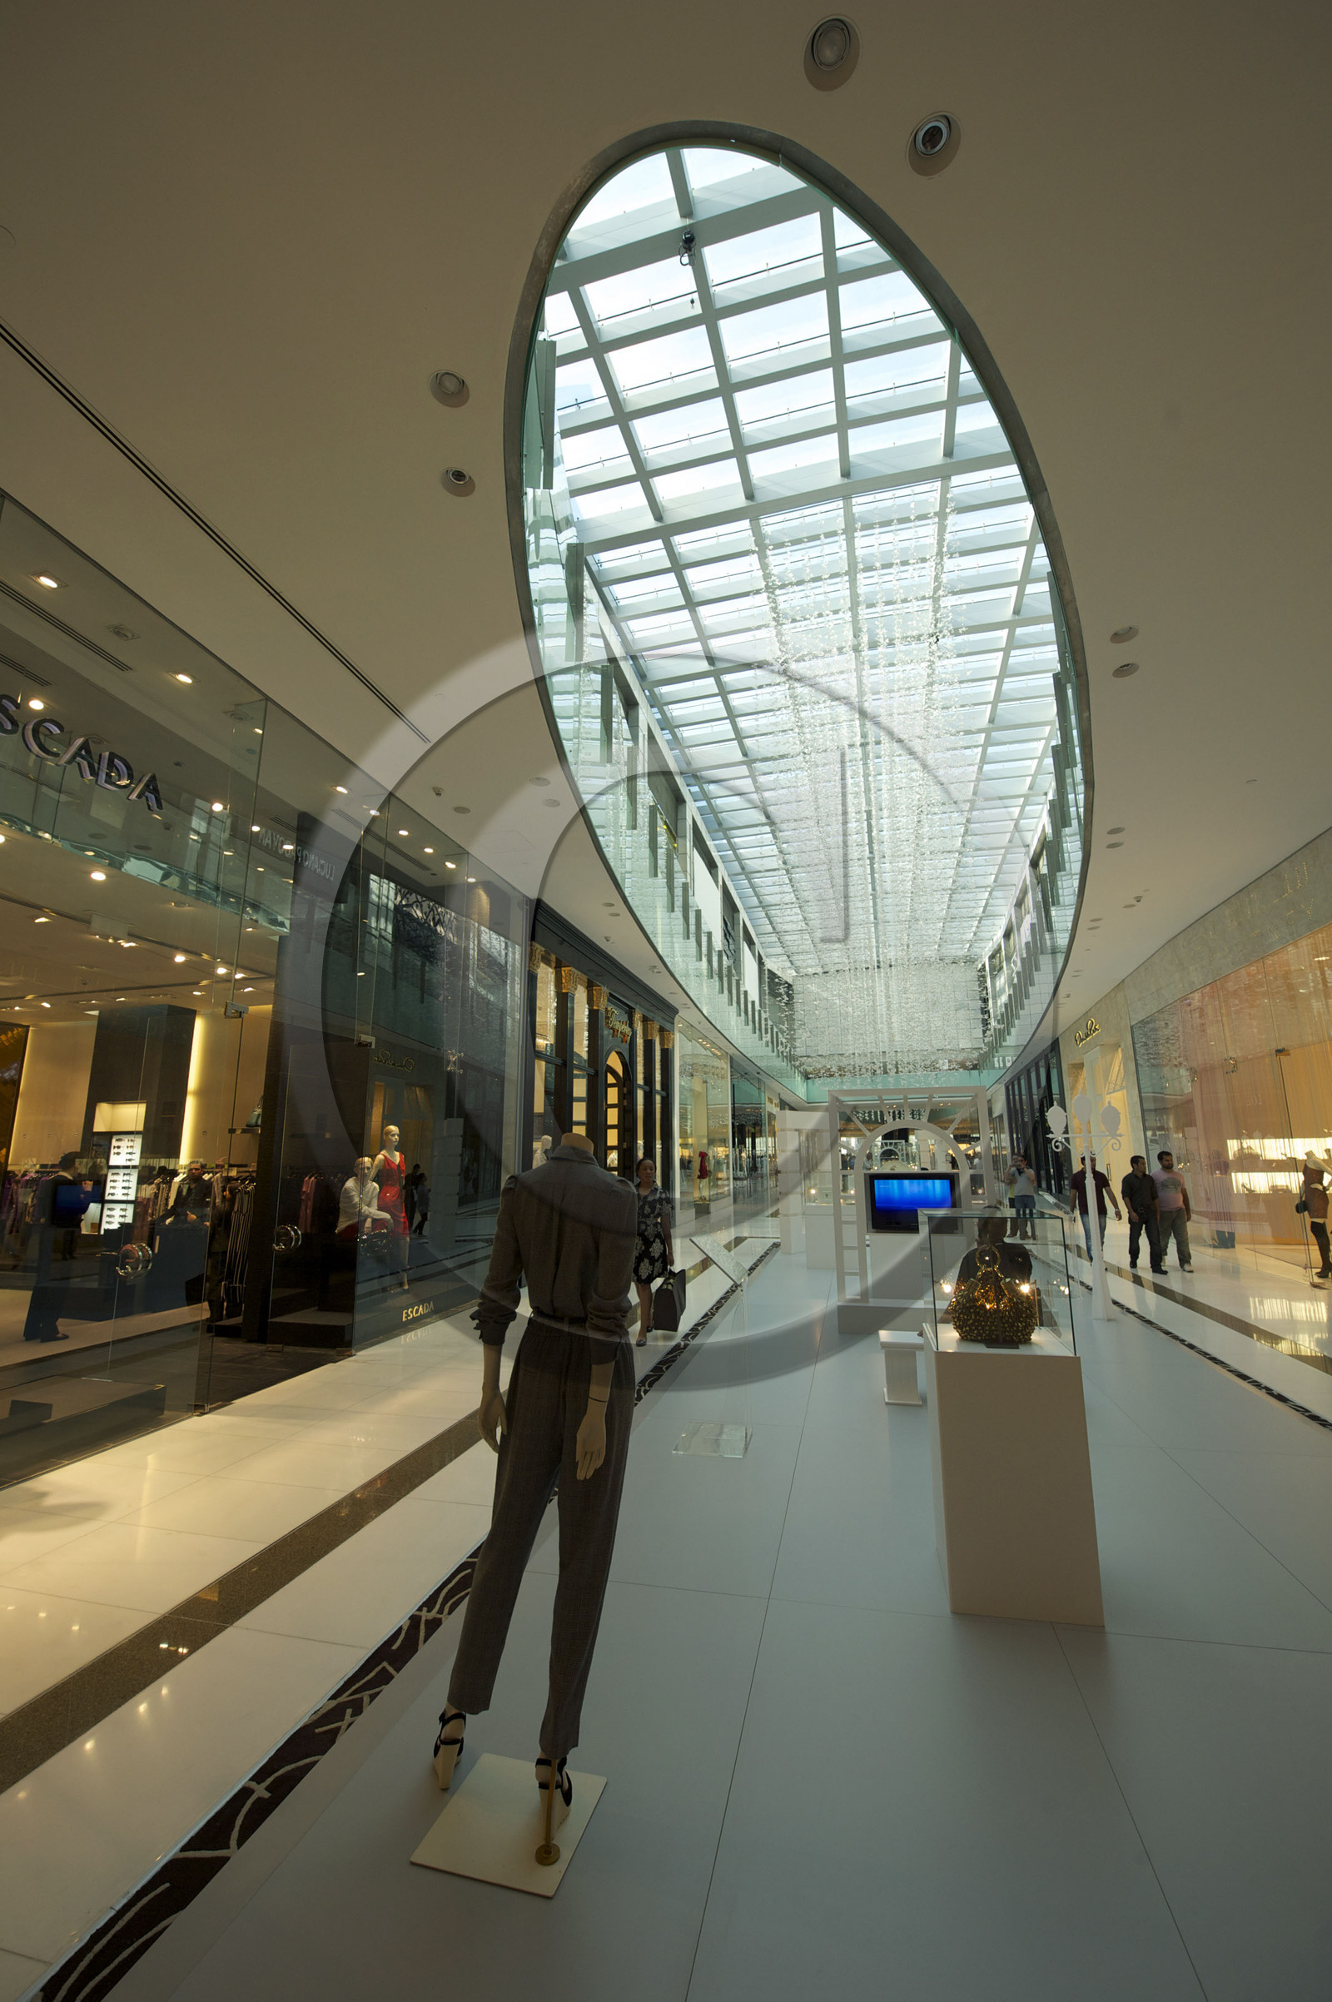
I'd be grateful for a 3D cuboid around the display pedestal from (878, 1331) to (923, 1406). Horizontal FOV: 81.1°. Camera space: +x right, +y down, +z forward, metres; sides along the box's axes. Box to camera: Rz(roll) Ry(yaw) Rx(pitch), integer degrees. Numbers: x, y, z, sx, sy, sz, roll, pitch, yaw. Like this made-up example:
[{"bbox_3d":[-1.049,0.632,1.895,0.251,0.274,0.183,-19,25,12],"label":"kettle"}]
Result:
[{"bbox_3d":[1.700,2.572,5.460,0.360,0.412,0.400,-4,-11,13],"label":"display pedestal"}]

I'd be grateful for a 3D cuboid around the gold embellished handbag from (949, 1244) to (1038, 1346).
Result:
[{"bbox_3d":[1.335,1.202,3.193,0.334,0.378,0.186,-3,-12,13],"label":"gold embellished handbag"}]

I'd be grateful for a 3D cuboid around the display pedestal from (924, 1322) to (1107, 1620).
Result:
[{"bbox_3d":[1.383,1.875,3.188,0.526,0.912,0.501,-3,-11,12],"label":"display pedestal"}]

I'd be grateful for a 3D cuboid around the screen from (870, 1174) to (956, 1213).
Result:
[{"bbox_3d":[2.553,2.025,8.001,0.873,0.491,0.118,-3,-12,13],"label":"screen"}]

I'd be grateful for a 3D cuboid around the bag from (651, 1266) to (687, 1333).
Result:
[{"bbox_3d":[0.043,2.776,7.226,0.265,0.520,0.265,-3,-12,13],"label":"bag"}]

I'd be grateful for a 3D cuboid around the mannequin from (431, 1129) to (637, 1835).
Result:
[{"bbox_3d":[-0.340,1.217,2.201,0.520,1.678,0.363,-6,-13,24],"label":"mannequin"}]

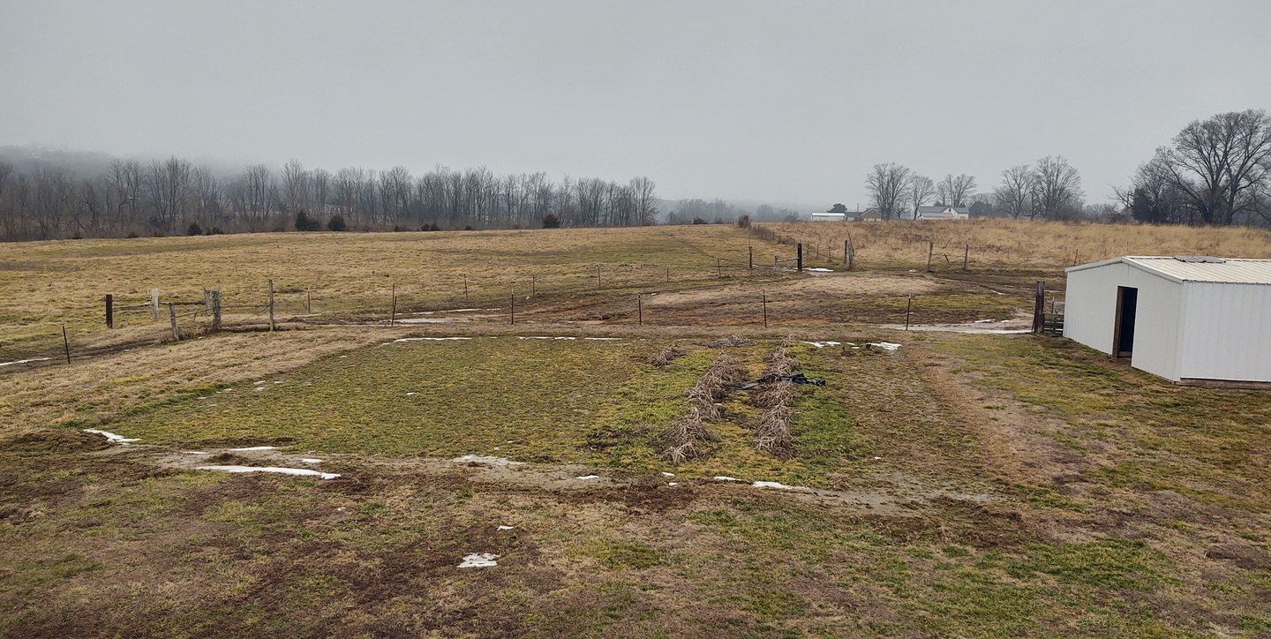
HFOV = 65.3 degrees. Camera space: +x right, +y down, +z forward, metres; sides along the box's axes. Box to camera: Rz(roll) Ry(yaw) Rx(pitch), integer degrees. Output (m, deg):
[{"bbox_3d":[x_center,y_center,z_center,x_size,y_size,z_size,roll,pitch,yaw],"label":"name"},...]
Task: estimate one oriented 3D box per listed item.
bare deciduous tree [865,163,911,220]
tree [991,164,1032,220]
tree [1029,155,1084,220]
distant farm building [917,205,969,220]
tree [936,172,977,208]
[{"bbox_3d":[77.750,-39.260,305.000,14.050,17.720,12.650,0,6,0],"label":"bare deciduous tree"},{"bbox_3d":[112.130,-37.670,295.000,12.410,16.550,11.170,0,6,0],"label":"tree"},{"bbox_3d":[123.160,-38.340,290.000,15.980,19.460,14.380,0,6,0],"label":"tree"},{"bbox_3d":[99.040,-34.050,320.000,16.500,5.290,10.000,0,6,5],"label":"distant farm building"},{"bbox_3d":[111.960,-42.500,345.000,14.170,16.930,13.460,0,6,0],"label":"tree"}]

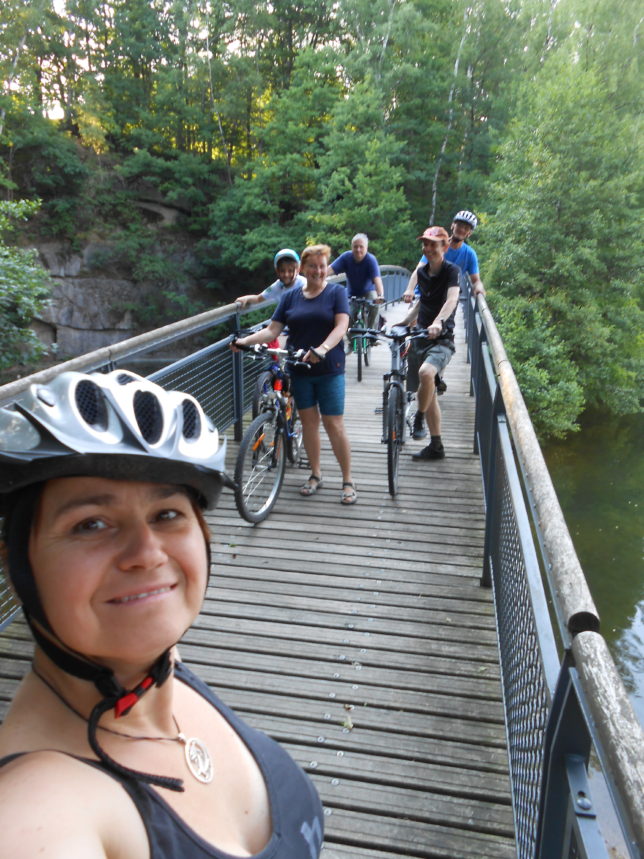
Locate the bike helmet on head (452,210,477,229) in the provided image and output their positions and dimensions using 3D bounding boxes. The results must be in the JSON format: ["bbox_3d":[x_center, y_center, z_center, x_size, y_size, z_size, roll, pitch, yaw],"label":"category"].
[{"bbox_3d":[1.335,-1.939,6.000,0.210,0.155,0.270,24,22,12],"label":"bike helmet on head"}]

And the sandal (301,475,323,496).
[{"bbox_3d":[-0.056,0.360,4.363,0.100,0.092,0.250,5,17,17],"label":"sandal"}]

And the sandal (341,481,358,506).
[{"bbox_3d":[0.181,0.400,4.229,0.100,0.092,0.250,1,16,4],"label":"sandal"}]

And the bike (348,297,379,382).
[{"bbox_3d":[0.520,-1.171,7.906,0.600,0.990,1.700,2,16,8],"label":"bike"}]

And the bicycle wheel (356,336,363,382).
[{"bbox_3d":[0.449,-0.877,7.455,0.055,0.670,0.670,1,16,4],"label":"bicycle wheel"}]

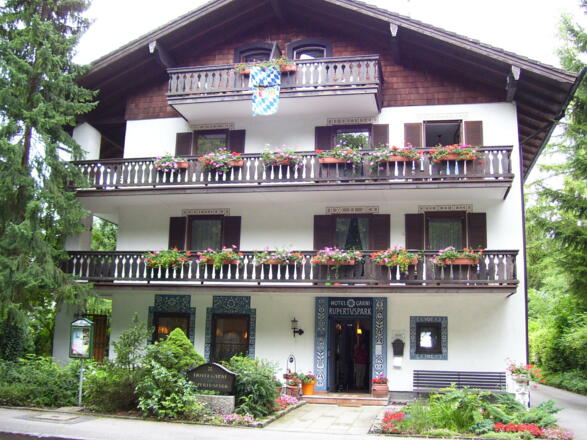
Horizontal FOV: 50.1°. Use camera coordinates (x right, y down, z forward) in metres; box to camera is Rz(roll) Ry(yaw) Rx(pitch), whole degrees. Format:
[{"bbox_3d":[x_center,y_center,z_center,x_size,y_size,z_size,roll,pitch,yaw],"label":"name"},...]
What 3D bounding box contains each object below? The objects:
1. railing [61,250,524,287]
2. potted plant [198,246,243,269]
[{"bbox_3d":[-0.534,1.366,17.718,13.135,1.015,0.250,-1,-11,11],"label":"railing"},{"bbox_3d":[-2.101,1.075,17.887,1.341,0.617,0.380,-1,-11,11],"label":"potted plant"}]

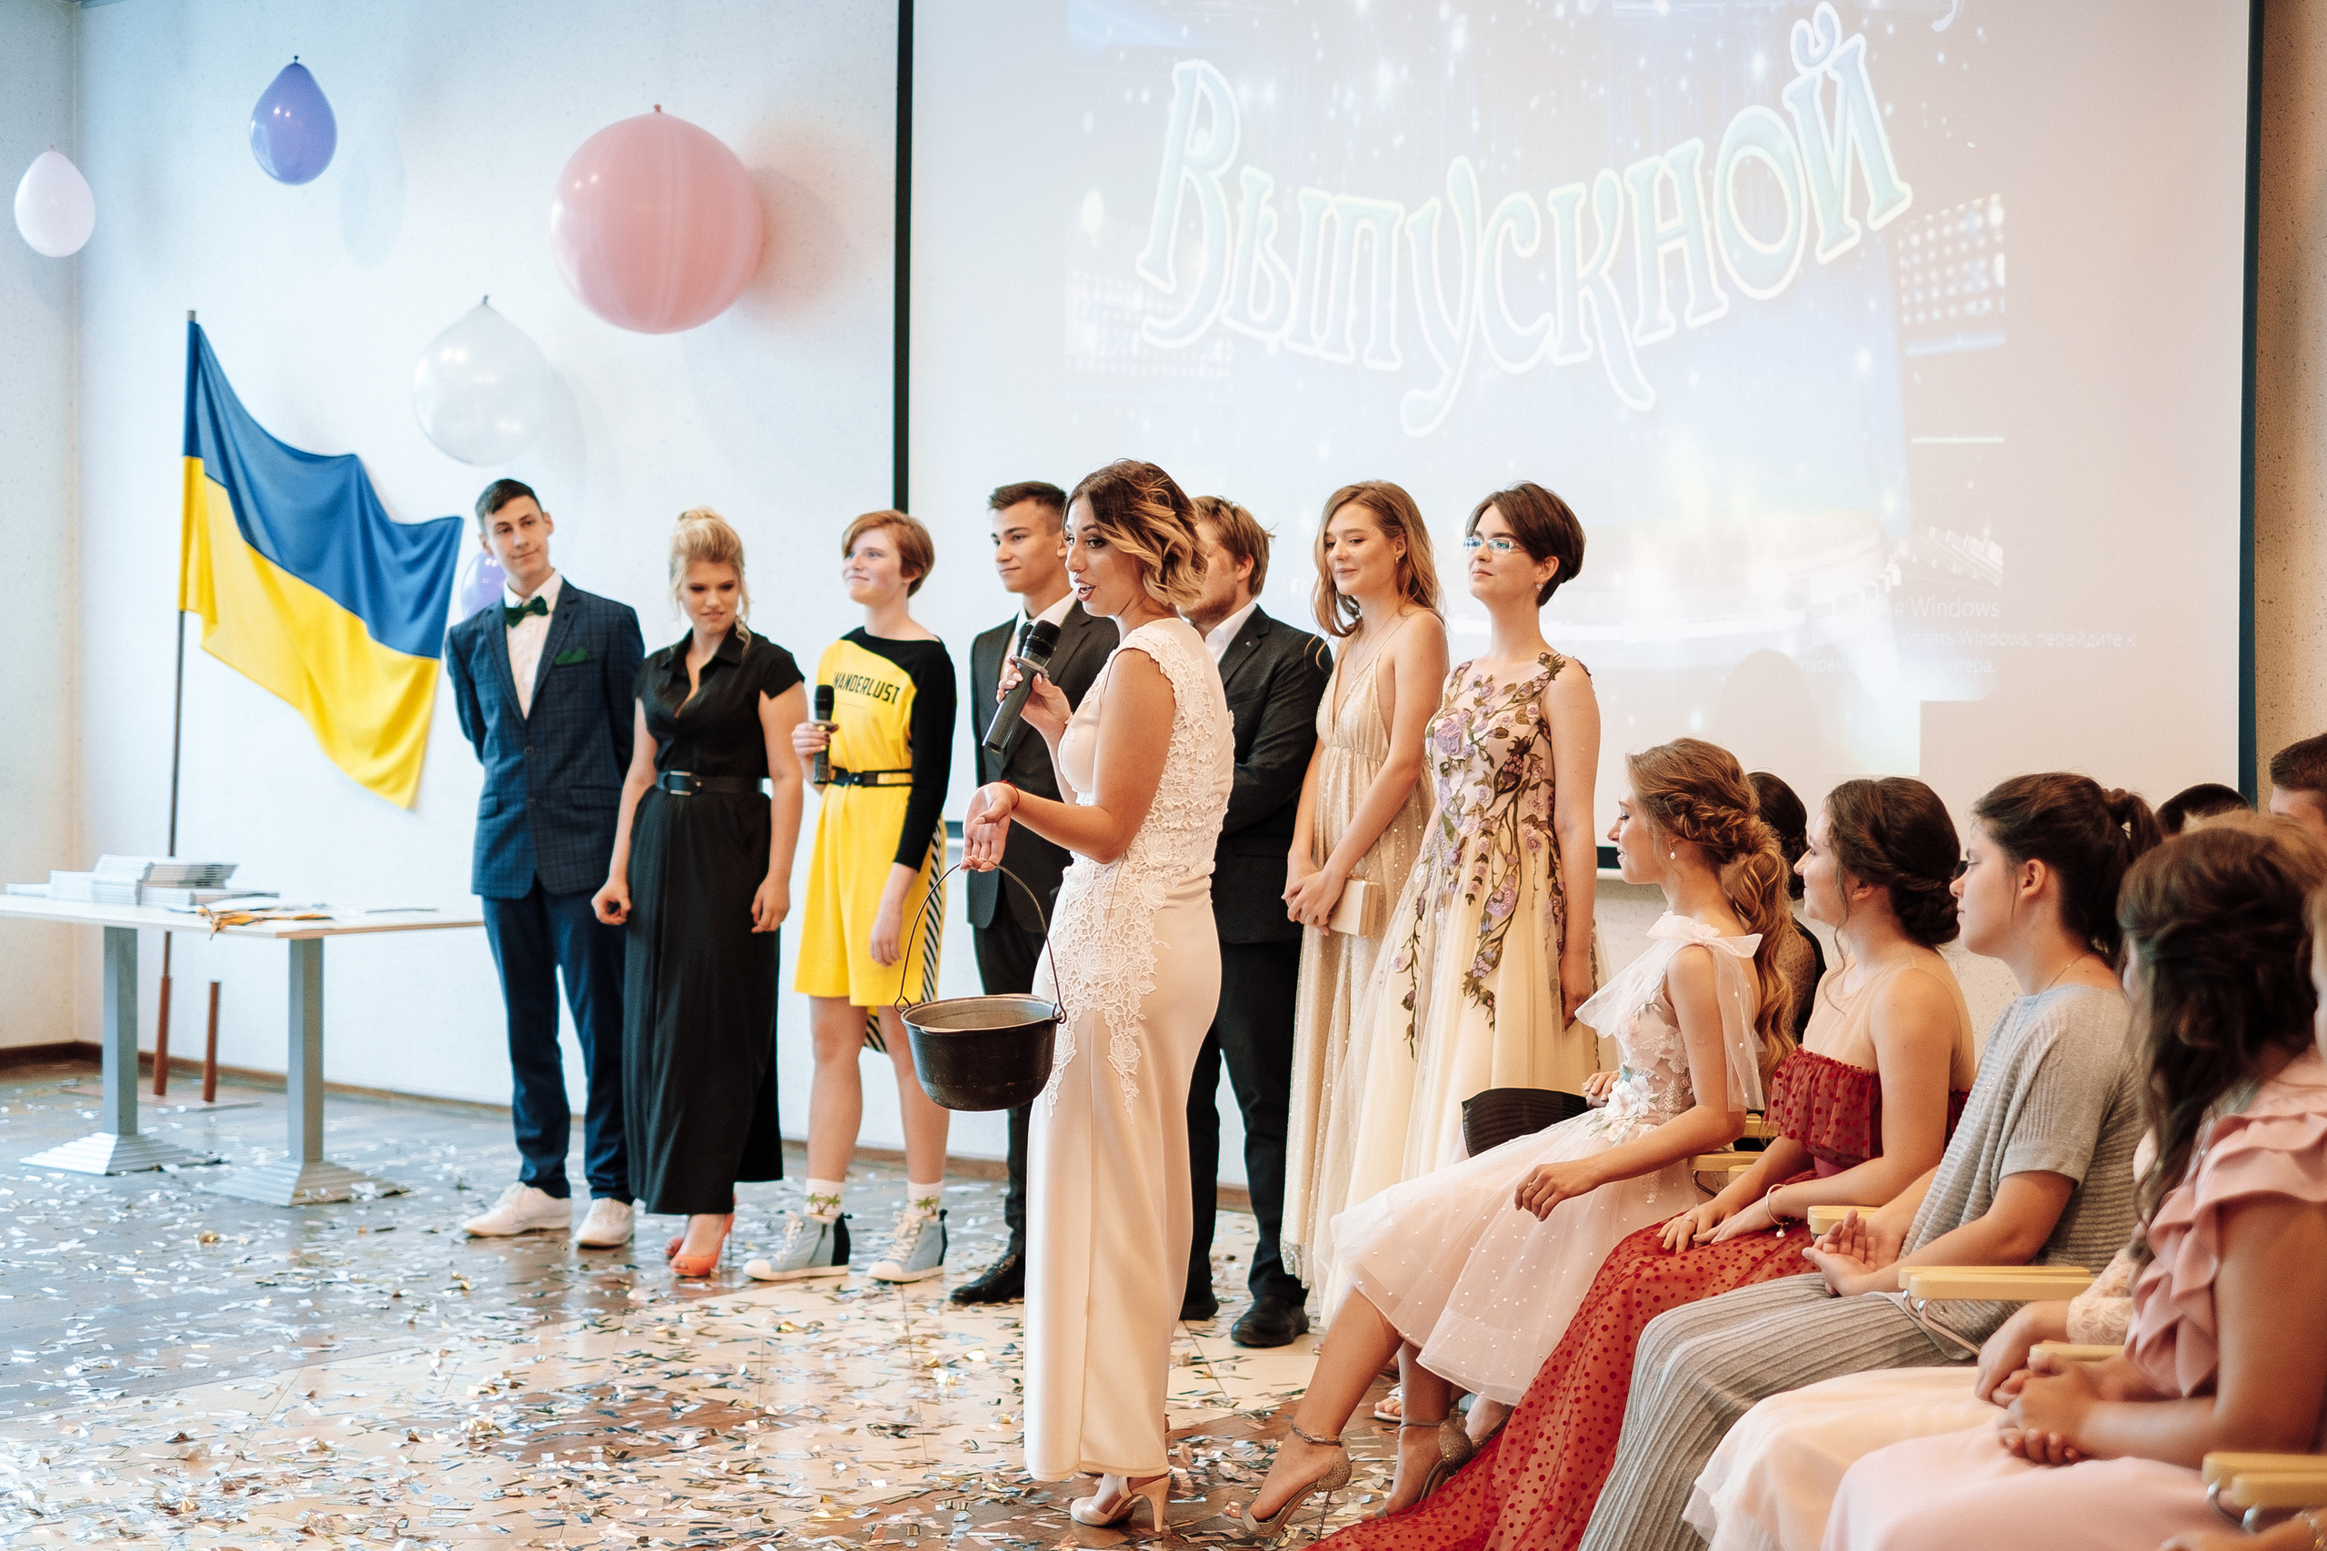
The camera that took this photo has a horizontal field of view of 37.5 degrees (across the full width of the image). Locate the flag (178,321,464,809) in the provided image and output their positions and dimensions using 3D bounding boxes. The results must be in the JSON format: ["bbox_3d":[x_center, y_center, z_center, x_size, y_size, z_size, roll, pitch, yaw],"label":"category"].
[{"bbox_3d":[-2.650,-0.664,10.750,0.900,1.530,0.250,1,2,12],"label":"flag"}]

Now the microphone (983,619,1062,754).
[{"bbox_3d":[-0.231,-0.147,5.650,0.050,0.245,0.050,26,-11,0],"label":"microphone"}]

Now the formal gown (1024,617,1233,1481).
[{"bbox_3d":[-0.056,0.451,5.613,0.350,1.410,0.400,1,2,3],"label":"formal gown"}]

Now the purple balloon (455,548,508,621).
[{"bbox_3d":[-1.973,-0.576,10.200,0.235,0.310,0.235,2,2,30],"label":"purple balloon"}]

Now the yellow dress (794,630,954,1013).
[{"bbox_3d":[-0.658,0.120,7.921,0.430,0.920,0.310,2,2,40],"label":"yellow dress"}]

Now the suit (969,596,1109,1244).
[{"bbox_3d":[-0.249,0.348,7.763,0.480,1.480,0.310,2,2,38],"label":"suit"}]

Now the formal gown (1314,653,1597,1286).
[{"bbox_3d":[0.650,0.439,6.599,0.570,1.370,0.610,-1,2,-38],"label":"formal gown"}]

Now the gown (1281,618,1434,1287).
[{"bbox_3d":[0.421,0.366,6.935,0.400,1.400,0.430,-1,2,-35],"label":"gown"}]

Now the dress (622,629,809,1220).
[{"bbox_3d":[-1.063,0.346,8.101,0.440,1.390,0.350,1,2,20],"label":"dress"}]

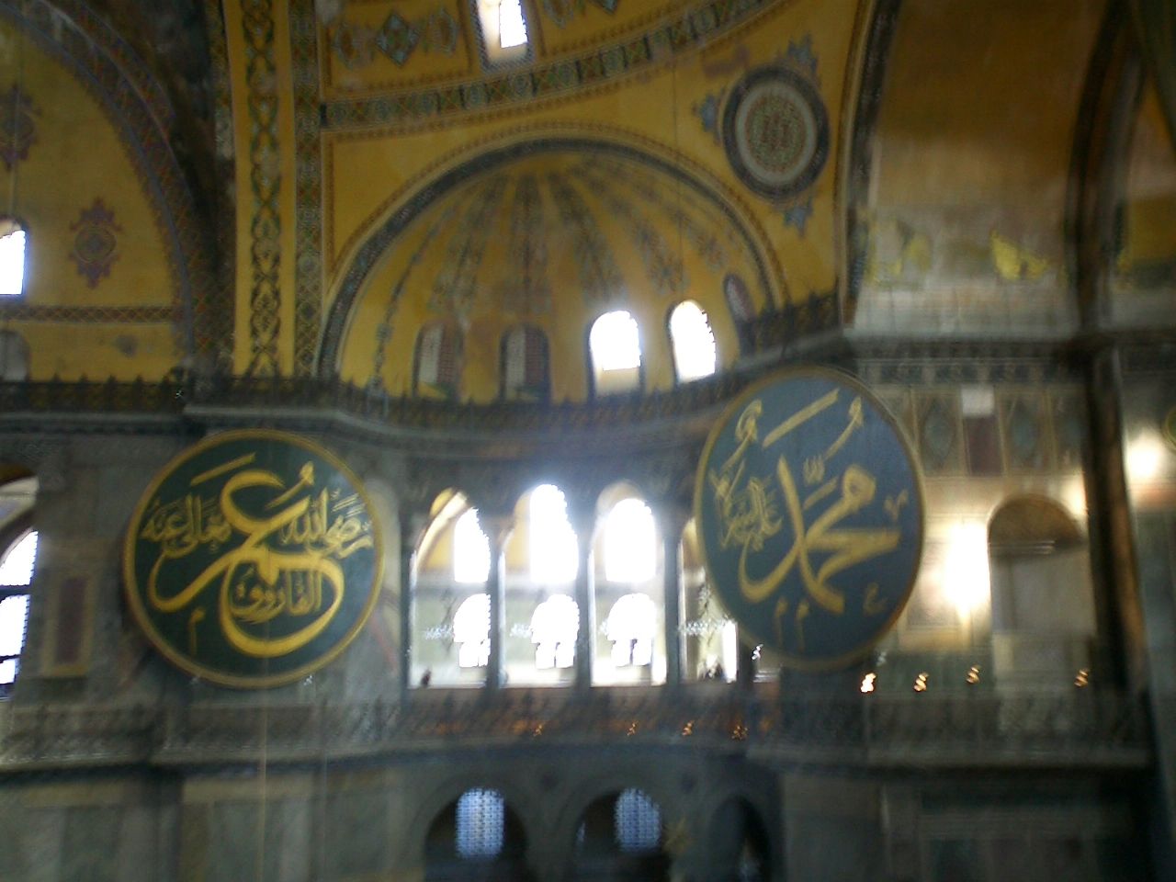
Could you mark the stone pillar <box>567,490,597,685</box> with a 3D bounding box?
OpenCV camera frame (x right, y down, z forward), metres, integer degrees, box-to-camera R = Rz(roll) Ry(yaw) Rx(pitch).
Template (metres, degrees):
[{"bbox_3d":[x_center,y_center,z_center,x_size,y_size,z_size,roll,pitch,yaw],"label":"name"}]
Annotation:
[{"bbox_3d":[-0.192,5.022,40.225,0.980,6.300,0.980,-1,-11,0],"label":"stone pillar"}]

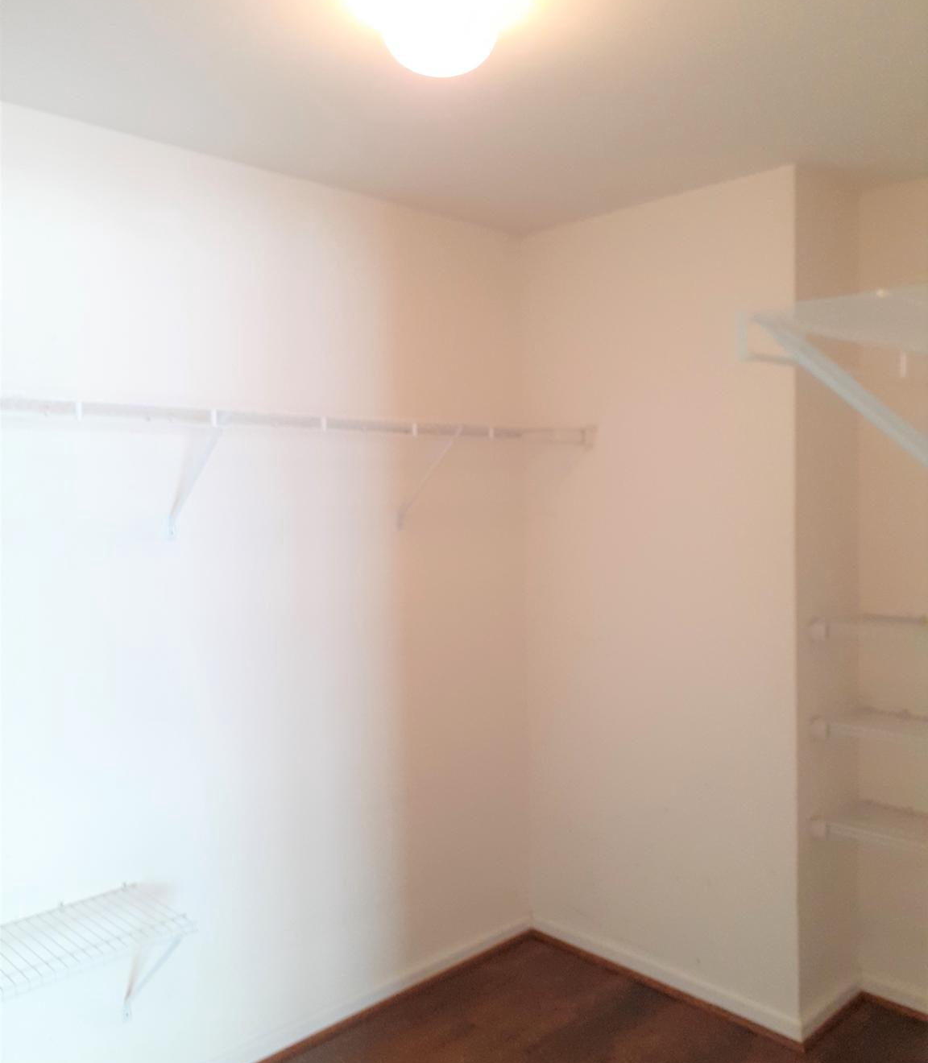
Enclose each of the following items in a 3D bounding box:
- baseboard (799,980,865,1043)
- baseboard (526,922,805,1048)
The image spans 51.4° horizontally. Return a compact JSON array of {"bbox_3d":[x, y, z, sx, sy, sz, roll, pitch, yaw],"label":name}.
[{"bbox_3d":[1.079,1.395,2.827,0.396,0.073,0.022,-3,3,-44],"label":"baseboard"},{"bbox_3d":[0.585,1.394,3.051,0.022,0.073,1.024,-3,3,-44],"label":"baseboard"}]

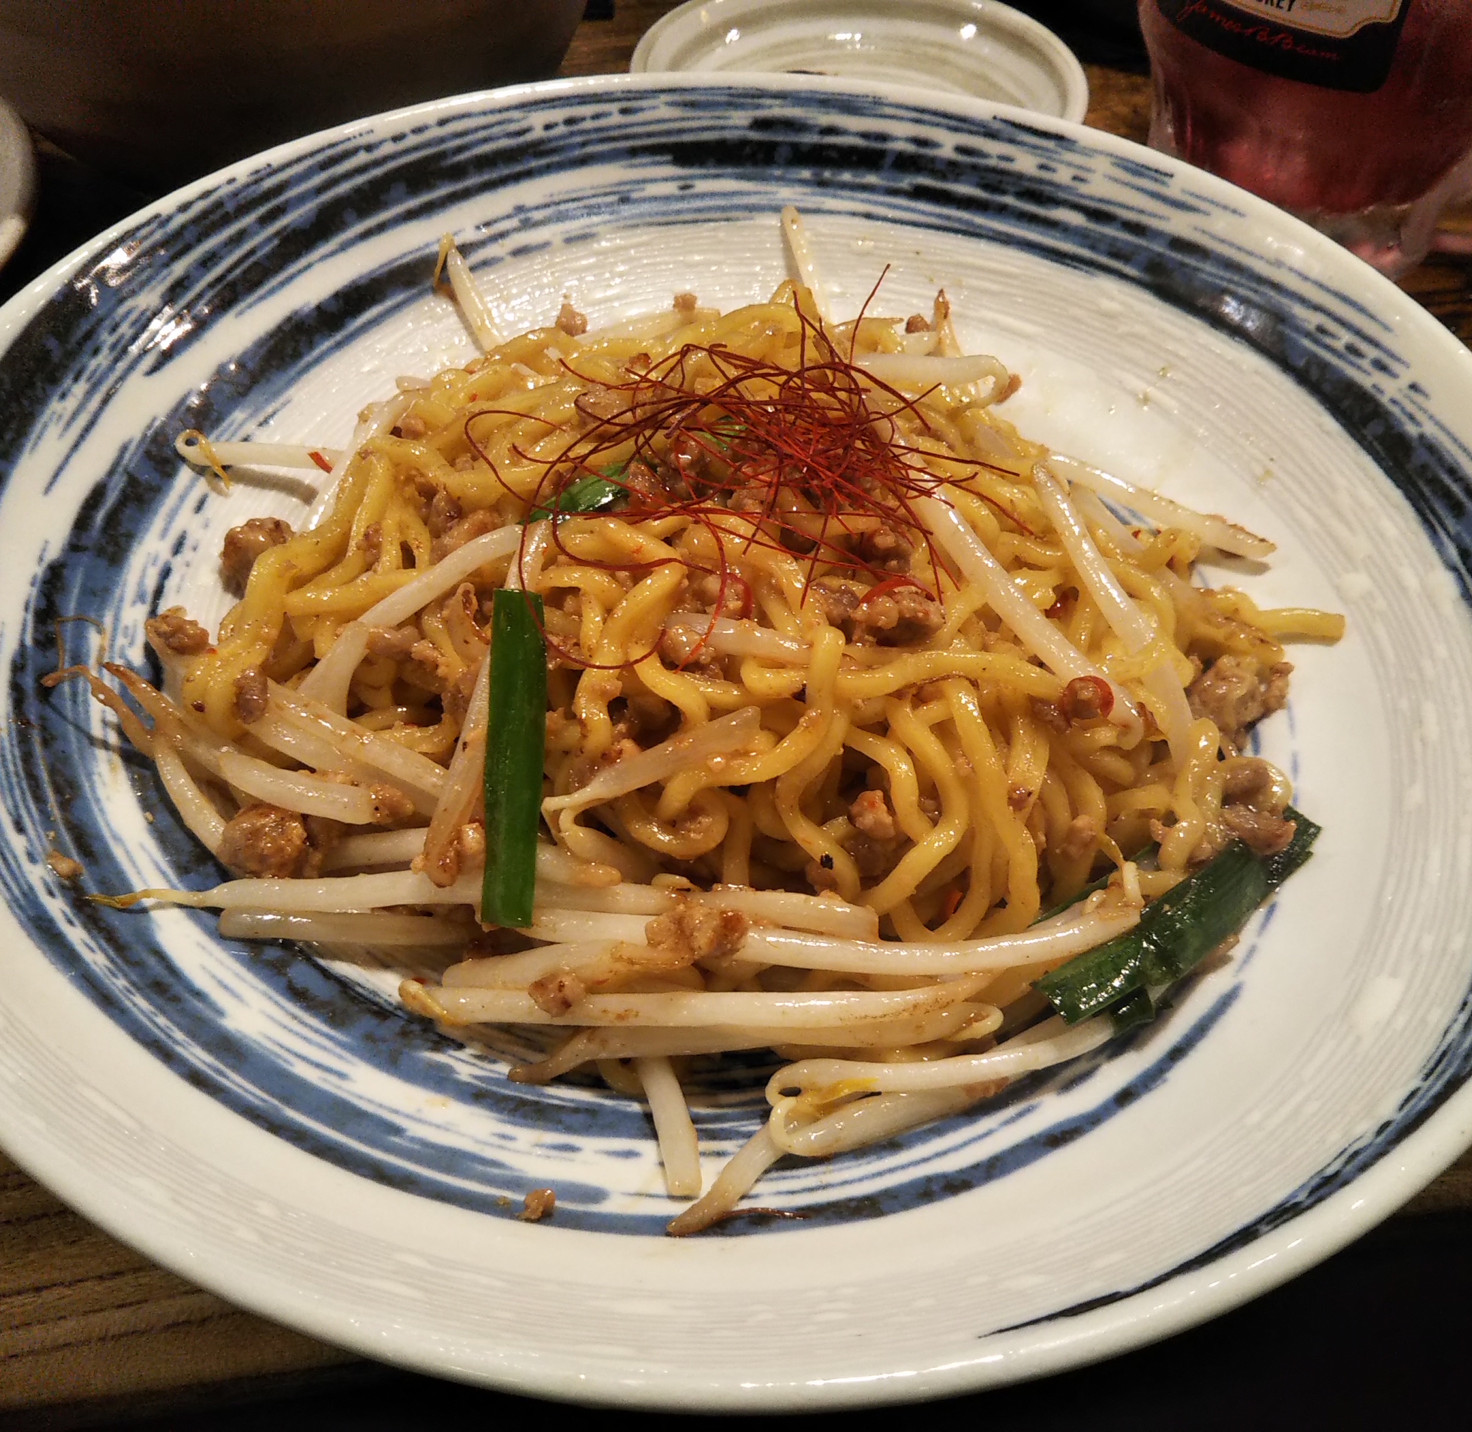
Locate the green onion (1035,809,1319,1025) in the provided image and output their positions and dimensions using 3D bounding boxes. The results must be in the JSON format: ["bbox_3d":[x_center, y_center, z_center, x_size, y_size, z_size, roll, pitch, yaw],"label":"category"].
[{"bbox_3d":[0.063,0.029,0.237,0.050,0.007,0.011,-28,63,-26],"label":"green onion"}]

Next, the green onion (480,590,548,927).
[{"bbox_3d":[-0.031,0.006,0.233,0.008,0.005,0.048,0,75,-4],"label":"green onion"}]

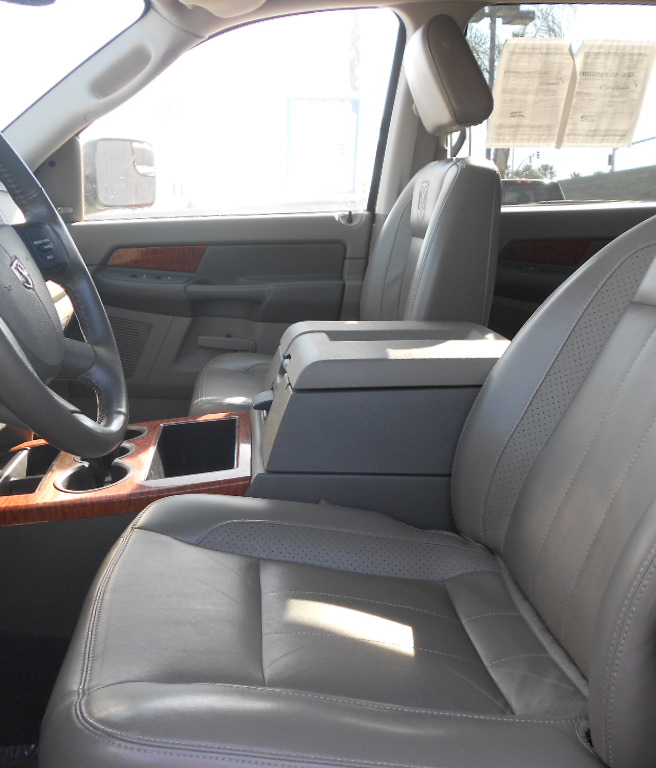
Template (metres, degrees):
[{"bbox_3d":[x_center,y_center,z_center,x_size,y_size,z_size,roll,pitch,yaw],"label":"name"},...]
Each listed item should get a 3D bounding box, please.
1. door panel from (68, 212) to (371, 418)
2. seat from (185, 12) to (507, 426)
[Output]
[{"bbox_3d":[-0.311,-0.187,2.096,0.850,0.535,0.160,0,17,-5],"label":"door panel"},{"bbox_3d":[0.003,-0.253,1.718,0.665,1.032,0.540,0,17,-5],"label":"seat"}]

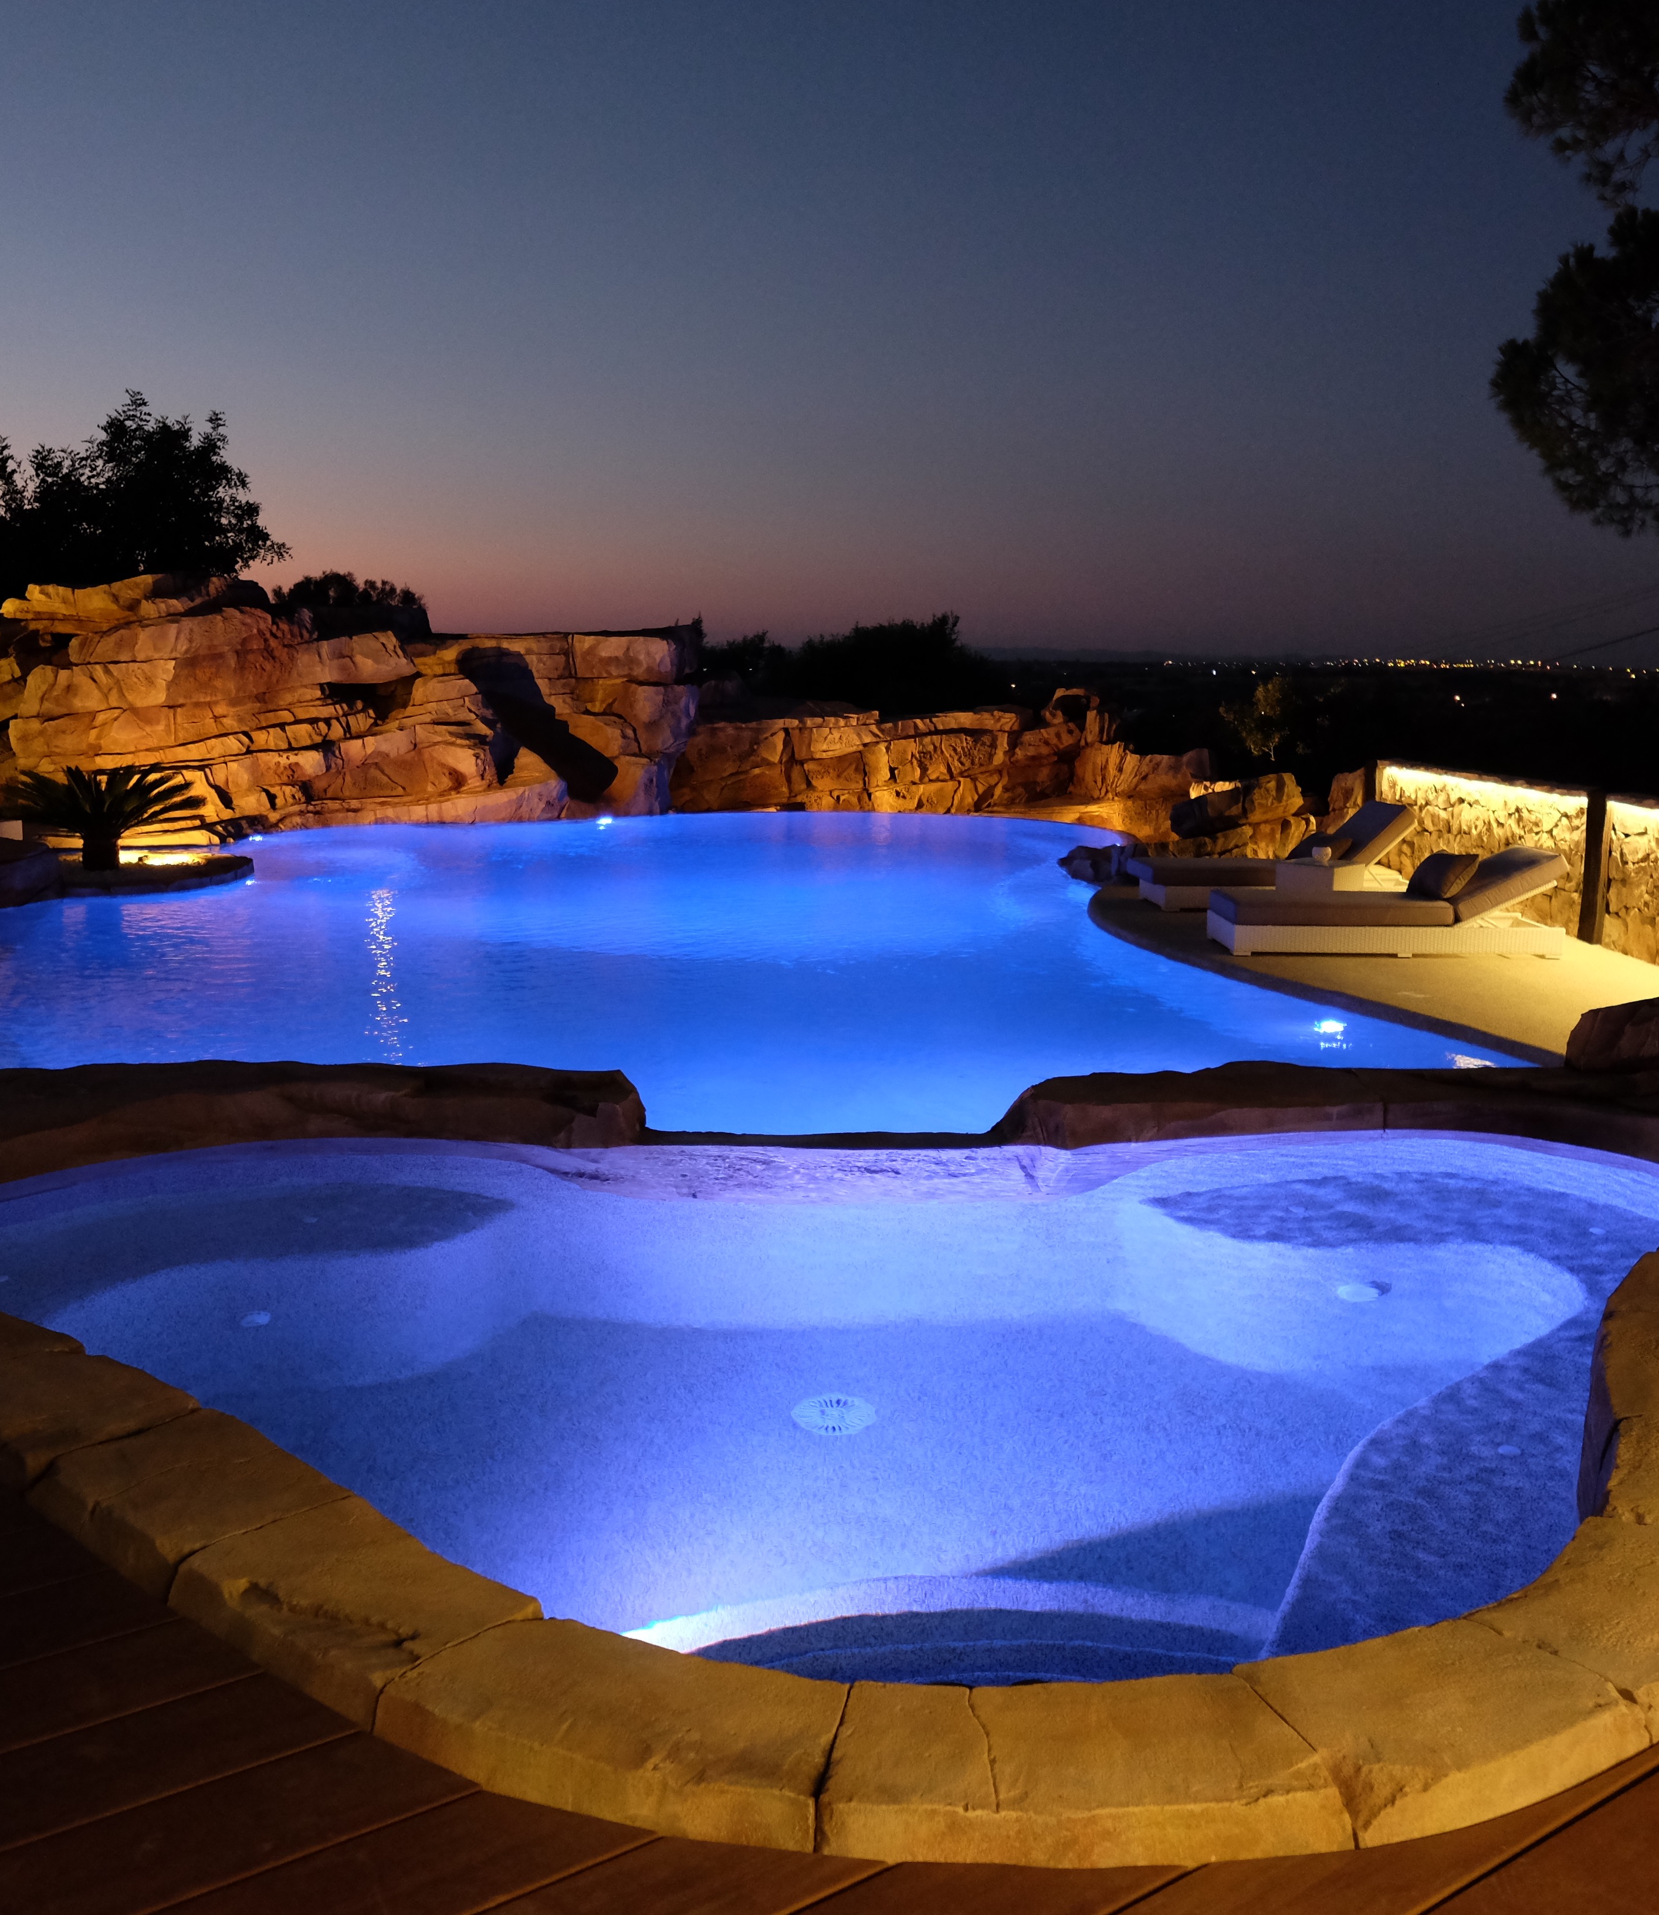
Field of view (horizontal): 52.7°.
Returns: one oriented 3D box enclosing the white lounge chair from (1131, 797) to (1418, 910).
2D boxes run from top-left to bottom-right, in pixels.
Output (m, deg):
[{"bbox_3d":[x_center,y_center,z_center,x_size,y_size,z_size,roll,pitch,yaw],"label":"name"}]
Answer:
[{"bbox_3d":[3.271,-0.745,12.220,2.050,0.720,0.680,-1,10,-7],"label":"white lounge chair"}]

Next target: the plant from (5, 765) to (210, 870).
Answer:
[{"bbox_3d":[-5.896,-1.135,13.584,1.560,0.860,1.520,-4,11,-23],"label":"plant"}]

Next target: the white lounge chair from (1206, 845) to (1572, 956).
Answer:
[{"bbox_3d":[3.461,-0.367,10.435,2.050,0.620,0.680,0,10,-1],"label":"white lounge chair"}]

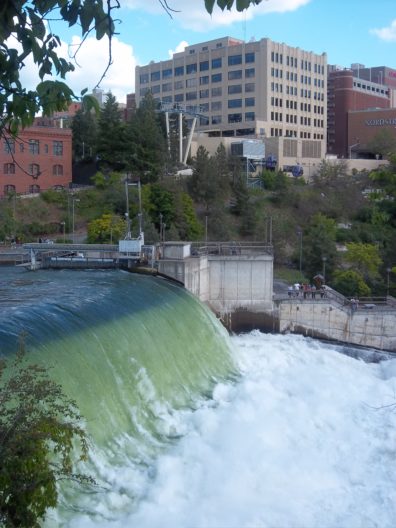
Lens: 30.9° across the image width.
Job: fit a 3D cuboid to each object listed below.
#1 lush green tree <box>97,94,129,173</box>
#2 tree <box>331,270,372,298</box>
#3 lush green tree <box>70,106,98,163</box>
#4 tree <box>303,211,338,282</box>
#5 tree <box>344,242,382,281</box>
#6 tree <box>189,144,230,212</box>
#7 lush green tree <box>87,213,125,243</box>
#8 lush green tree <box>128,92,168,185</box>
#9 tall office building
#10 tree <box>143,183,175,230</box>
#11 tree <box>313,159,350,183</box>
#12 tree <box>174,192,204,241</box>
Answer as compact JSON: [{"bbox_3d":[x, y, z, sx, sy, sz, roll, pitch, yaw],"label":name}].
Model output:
[{"bbox_3d":[-20.513,-31.790,172.000,7.447,18.527,7.447,0,4,0],"label":"lush green tree"},{"bbox_3d":[20.983,2.666,98.000,5.039,4.060,5.039,0,4,0],"label":"tree"},{"bbox_3d":[-27.864,-31.792,176.000,6.668,13.611,6.668,0,4,0],"label":"lush green tree"},{"bbox_3d":[18.284,-2.612,107.000,5.212,10.048,5.212,0,4,0],"label":"tree"},{"bbox_3d":[24.009,-0.363,104.000,5.347,5.457,5.347,0,4,0],"label":"tree"},{"bbox_3d":[2.406,-17.680,150.000,8.524,13.671,8.524,0,4,0],"label":"tree"},{"bbox_3d":[-16.774,-6.619,130.000,6.684,5.386,6.684,0,4,0],"label":"lush green tree"},{"bbox_3d":[-11.709,-28.762,163.000,8.822,20.259,8.822,0,4,0],"label":"lush green tree"},{"bbox_3d":[9.908,-47.909,233.207,55.413,39.587,30.355,4,5,43],"label":"tall office building"},{"bbox_3d":[-7.438,-10.828,135.000,5.845,8.948,5.845,0,4,0],"label":"tree"},{"bbox_3d":[32.899,-23.215,178.000,8.670,5.899,8.670,0,4,0],"label":"tree"},{"bbox_3d":[-1.482,-8.282,125.000,5.074,8.286,5.074,0,4,0],"label":"tree"}]

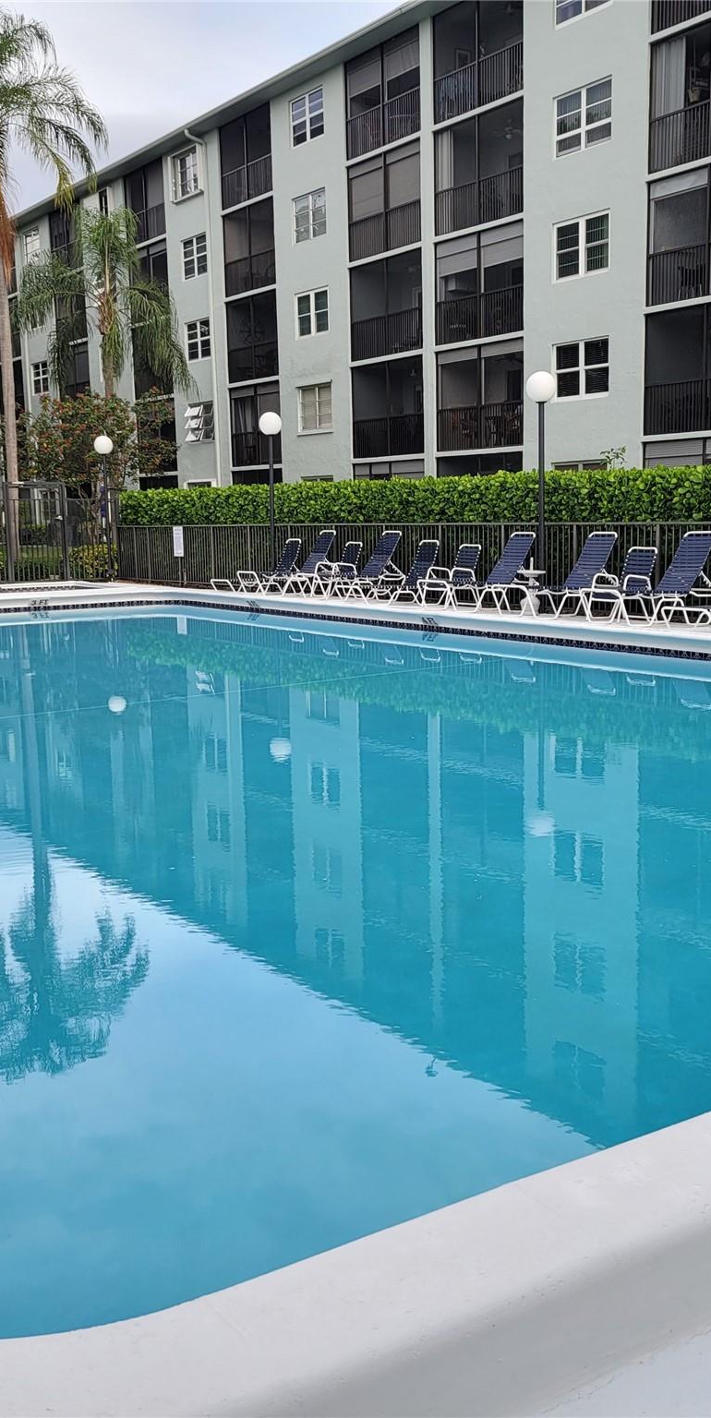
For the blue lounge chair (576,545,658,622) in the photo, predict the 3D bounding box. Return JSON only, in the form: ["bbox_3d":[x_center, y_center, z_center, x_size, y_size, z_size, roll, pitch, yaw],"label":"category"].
[{"bbox_3d":[3.423,-1.594,17.388,0.730,0.910,0.620,-6,9,-30],"label":"blue lounge chair"}]

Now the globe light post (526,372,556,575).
[{"bbox_3d":[2.575,-3.013,18.971,0.420,3.292,0.420,-1,8,0],"label":"globe light post"}]

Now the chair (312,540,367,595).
[{"bbox_3d":[-0.282,-2.302,22.699,0.730,0.910,0.620,-5,9,-29],"label":"chair"}]

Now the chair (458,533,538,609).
[{"bbox_3d":[1.878,-1.983,19.530,1.500,1.100,0.680,-3,9,-17],"label":"chair"}]

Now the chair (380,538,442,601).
[{"bbox_3d":[0.561,-2.114,21.160,1.620,0.950,0.700,-5,9,-29],"label":"chair"}]

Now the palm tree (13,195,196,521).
[{"bbox_3d":[-7.432,-9.661,40.871,5.000,10.516,5.000,-6,10,-33],"label":"palm tree"}]

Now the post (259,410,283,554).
[{"bbox_3d":[-1.512,-3.797,25.011,0.410,3.220,0.410,-1,8,0],"label":"post"}]

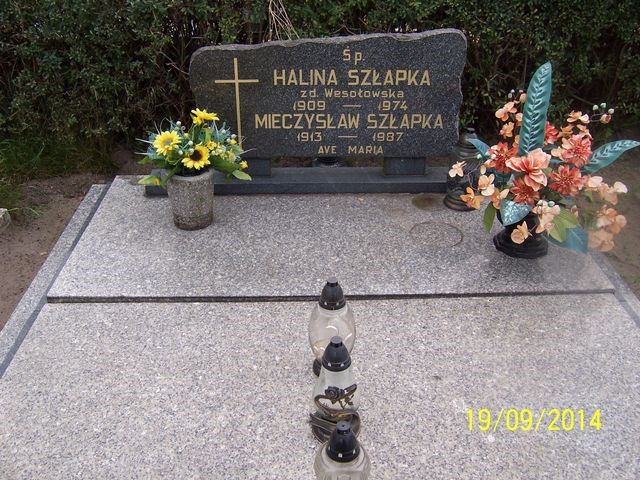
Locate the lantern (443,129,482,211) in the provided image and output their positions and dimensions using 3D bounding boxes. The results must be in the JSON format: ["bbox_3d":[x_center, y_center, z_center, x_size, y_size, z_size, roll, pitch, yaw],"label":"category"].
[{"bbox_3d":[0.534,-0.260,2.221,0.137,0.280,0.137,-1,33,-1],"label":"lantern"}]

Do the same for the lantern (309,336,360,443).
[{"bbox_3d":[0.036,0.321,1.342,0.117,0.272,0.117,-1,33,-1],"label":"lantern"}]

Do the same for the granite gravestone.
[{"bbox_3d":[0.039,-0.570,2.412,1.073,0.508,0.088,-1,32,-2],"label":"granite gravestone"}]

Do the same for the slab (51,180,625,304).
[{"bbox_3d":[0.033,-0.038,2.171,1.705,0.035,0.782,-1,33,-1],"label":"slab"}]

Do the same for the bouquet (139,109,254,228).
[{"bbox_3d":[-0.413,-0.237,2.064,0.375,0.410,0.310,-1,33,-1],"label":"bouquet"}]

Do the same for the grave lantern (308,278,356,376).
[{"bbox_3d":[0.033,0.213,1.501,0.115,0.278,0.115,-1,33,-1],"label":"grave lantern"}]

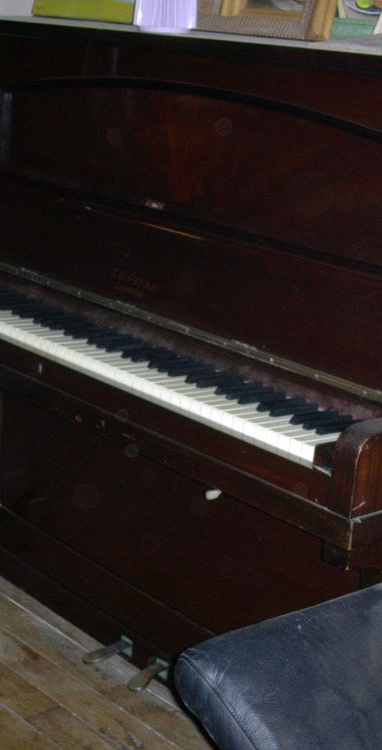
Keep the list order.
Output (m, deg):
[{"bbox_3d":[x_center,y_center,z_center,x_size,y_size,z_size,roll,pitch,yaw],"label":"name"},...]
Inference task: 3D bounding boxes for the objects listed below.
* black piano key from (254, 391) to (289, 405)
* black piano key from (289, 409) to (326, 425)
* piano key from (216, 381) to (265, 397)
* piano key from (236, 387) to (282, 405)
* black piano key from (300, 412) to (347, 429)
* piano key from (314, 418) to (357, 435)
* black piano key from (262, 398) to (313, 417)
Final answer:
[{"bbox_3d":[0.136,0.042,1.932,0.093,0.012,0.011,-8,20,-40],"label":"black piano key"},{"bbox_3d":[0.180,0.059,1.882,0.093,0.012,0.011,-8,20,-40],"label":"black piano key"},{"bbox_3d":[0.075,0.018,2.001,0.093,0.012,0.011,-8,20,-40],"label":"piano key"},{"bbox_3d":[0.109,0.032,1.962,0.093,0.012,0.011,-8,20,-40],"label":"piano key"},{"bbox_3d":[0.198,0.066,1.862,0.093,0.012,0.011,-8,20,-40],"label":"black piano key"},{"bbox_3d":[0.215,0.072,1.843,0.093,0.012,0.011,-8,20,-40],"label":"piano key"},{"bbox_3d":[0.154,0.049,1.912,0.093,0.012,0.011,-8,20,-40],"label":"black piano key"}]

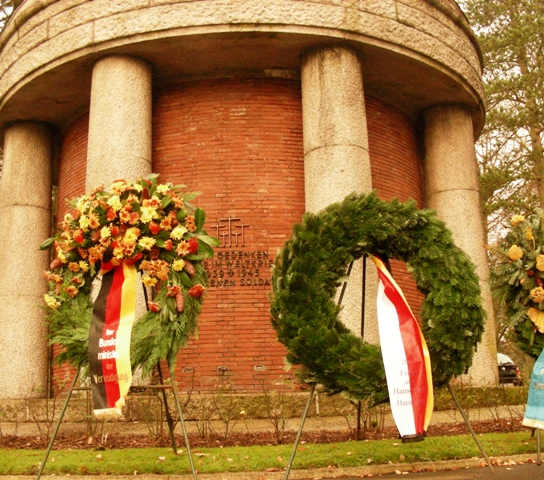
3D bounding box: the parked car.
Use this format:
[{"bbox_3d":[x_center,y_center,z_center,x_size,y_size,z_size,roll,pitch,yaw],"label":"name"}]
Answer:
[{"bbox_3d":[10.248,5.921,32.000,1.740,1.470,4.250,-5,-12,15],"label":"parked car"}]

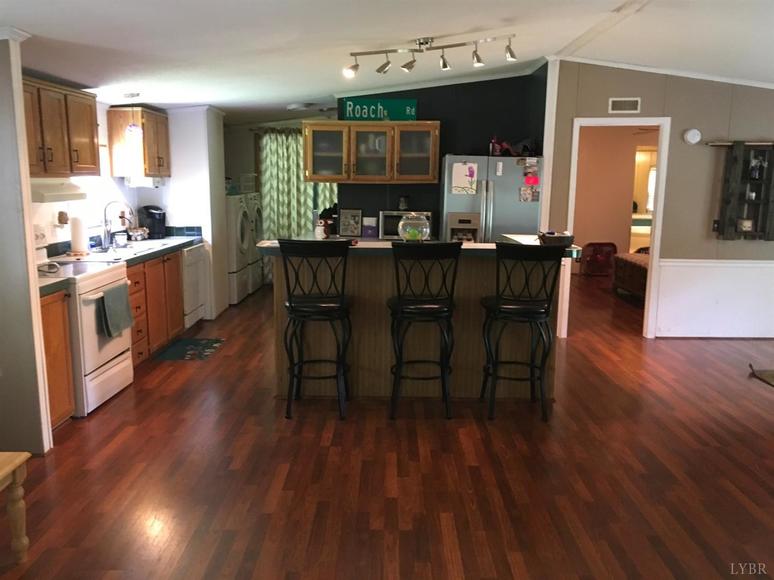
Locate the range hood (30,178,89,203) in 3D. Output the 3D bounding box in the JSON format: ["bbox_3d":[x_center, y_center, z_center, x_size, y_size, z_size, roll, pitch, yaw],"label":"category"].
[{"bbox_3d":[-2.401,-0.680,4.364,0.480,0.157,0.750,1,10,2],"label":"range hood"}]

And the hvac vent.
[{"bbox_3d":[2.204,-1.708,6.002,0.290,0.150,0.025,1,10,2],"label":"hvac vent"}]

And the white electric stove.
[{"bbox_3d":[-2.256,0.172,4.481,0.680,1.180,0.760,1,10,1],"label":"white electric stove"}]

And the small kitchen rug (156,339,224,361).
[{"bbox_3d":[-1.776,0.527,5.867,0.460,0.012,0.760,0,10,-3],"label":"small kitchen rug"}]

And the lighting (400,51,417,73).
[{"bbox_3d":[0.150,-1.591,4.529,0.110,0.140,0.085,-3,11,-19],"label":"lighting"}]

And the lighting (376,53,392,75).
[{"bbox_3d":[-0.017,-1.512,4.331,0.108,0.145,0.090,1,10,1],"label":"lighting"}]

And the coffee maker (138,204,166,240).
[{"bbox_3d":[-2.380,-0.693,6.566,0.215,0.330,0.290,-9,14,-43],"label":"coffee maker"}]

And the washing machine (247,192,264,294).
[{"bbox_3d":[-2.150,-0.646,8.784,0.730,1.300,0.680,1,10,1],"label":"washing machine"}]

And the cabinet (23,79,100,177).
[{"bbox_3d":[-2.409,-1.091,4.441,0.330,0.620,1.190,1,10,1],"label":"cabinet"}]

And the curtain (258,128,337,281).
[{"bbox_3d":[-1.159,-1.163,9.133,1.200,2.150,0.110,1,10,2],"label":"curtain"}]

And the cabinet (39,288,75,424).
[{"bbox_3d":[-2.324,0.437,3.900,0.580,0.860,0.460,1,10,1],"label":"cabinet"}]

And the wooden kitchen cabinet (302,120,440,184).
[{"bbox_3d":[-0.147,-1.408,6.676,1.365,0.615,0.330,1,10,2],"label":"wooden kitchen cabinet"}]

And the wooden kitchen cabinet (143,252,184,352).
[{"bbox_3d":[-2.269,0.093,5.849,0.580,0.860,0.920,1,10,1],"label":"wooden kitchen cabinet"}]

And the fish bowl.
[{"bbox_3d":[0.201,-0.453,4.653,0.230,0.220,0.230,1,10,1],"label":"fish bowl"}]

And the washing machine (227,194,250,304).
[{"bbox_3d":[-2.169,-0.527,8.104,0.730,1.300,0.680,1,10,1],"label":"washing machine"}]

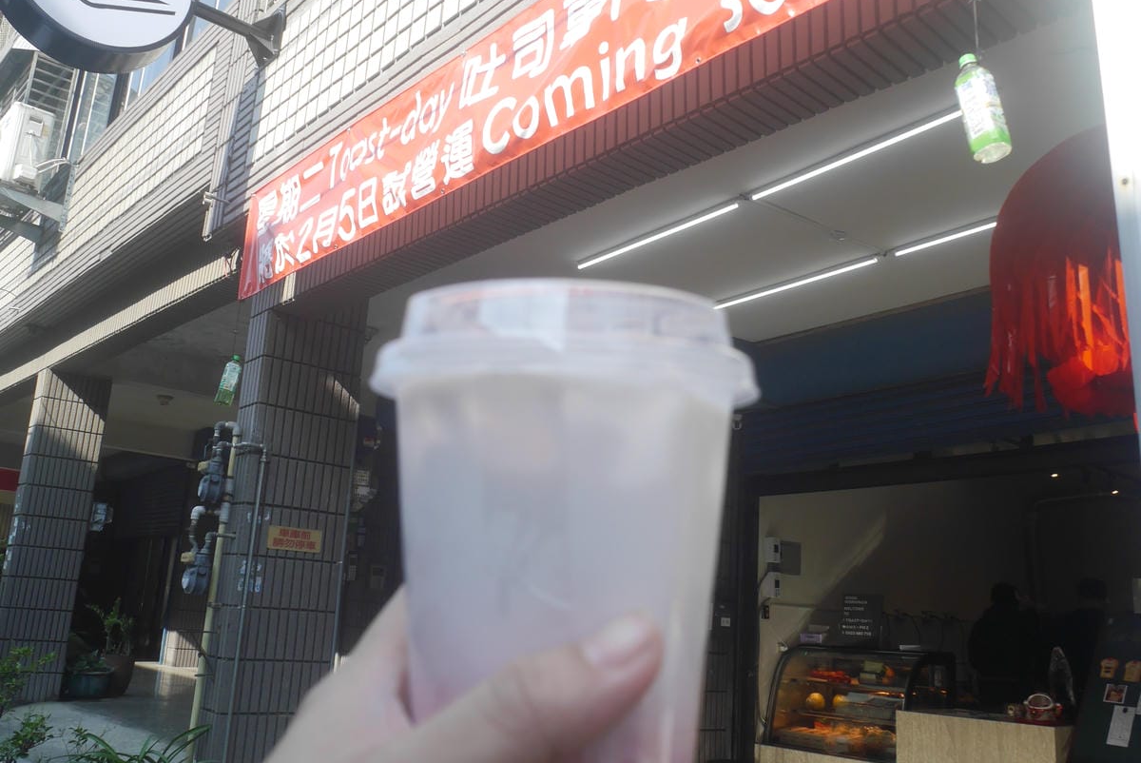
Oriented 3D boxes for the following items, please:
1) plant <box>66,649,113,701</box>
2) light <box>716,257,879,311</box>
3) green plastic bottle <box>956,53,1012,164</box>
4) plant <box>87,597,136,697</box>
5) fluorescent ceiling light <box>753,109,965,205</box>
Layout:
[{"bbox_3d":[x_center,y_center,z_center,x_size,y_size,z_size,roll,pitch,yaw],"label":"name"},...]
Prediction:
[{"bbox_3d":[-3.612,2.166,9.241,0.370,0.360,0.370,8,-13,-19],"label":"plant"},{"bbox_3d":[1.134,-0.505,6.395,0.040,0.045,1.216,12,-15,-32],"label":"light"},{"bbox_3d":[0.766,-0.520,2.300,0.074,0.207,0.074,-14,-20,21],"label":"green plastic bottle"},{"bbox_3d":[-3.597,2.054,9.677,0.370,0.740,0.360,8,-13,-19],"label":"plant"},{"bbox_3d":[1.096,-0.878,4.713,0.040,0.045,1.216,12,-14,-31],"label":"fluorescent ceiling light"}]

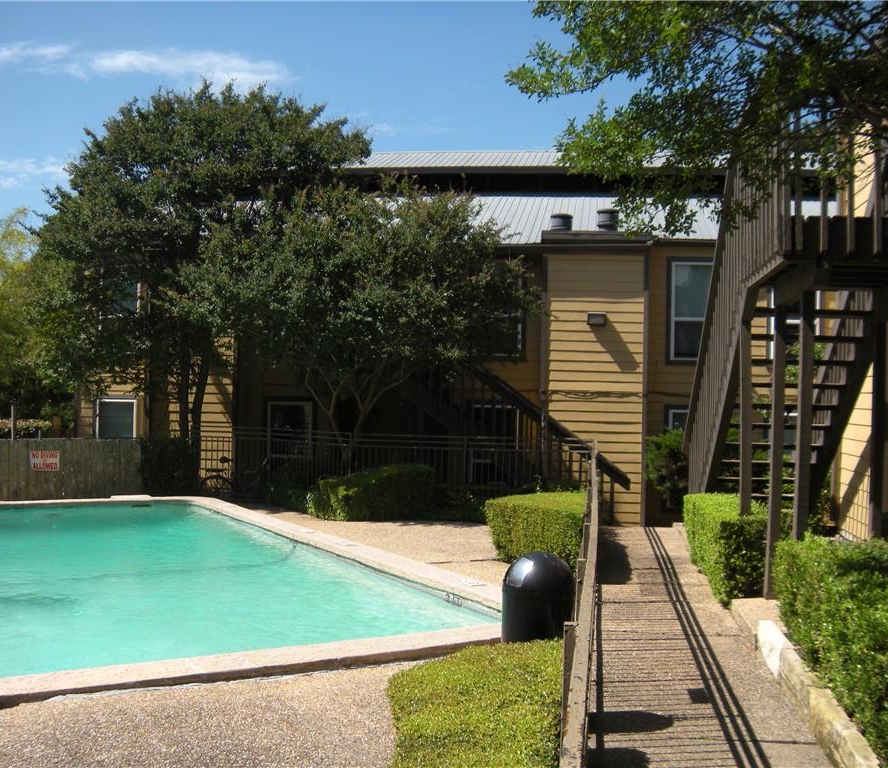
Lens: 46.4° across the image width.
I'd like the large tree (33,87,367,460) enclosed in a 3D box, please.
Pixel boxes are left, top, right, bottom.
[{"bbox_3d":[-4.200,-1.500,17.900,5.800,7.400,5.400,1,0,0],"label":"large tree"}]

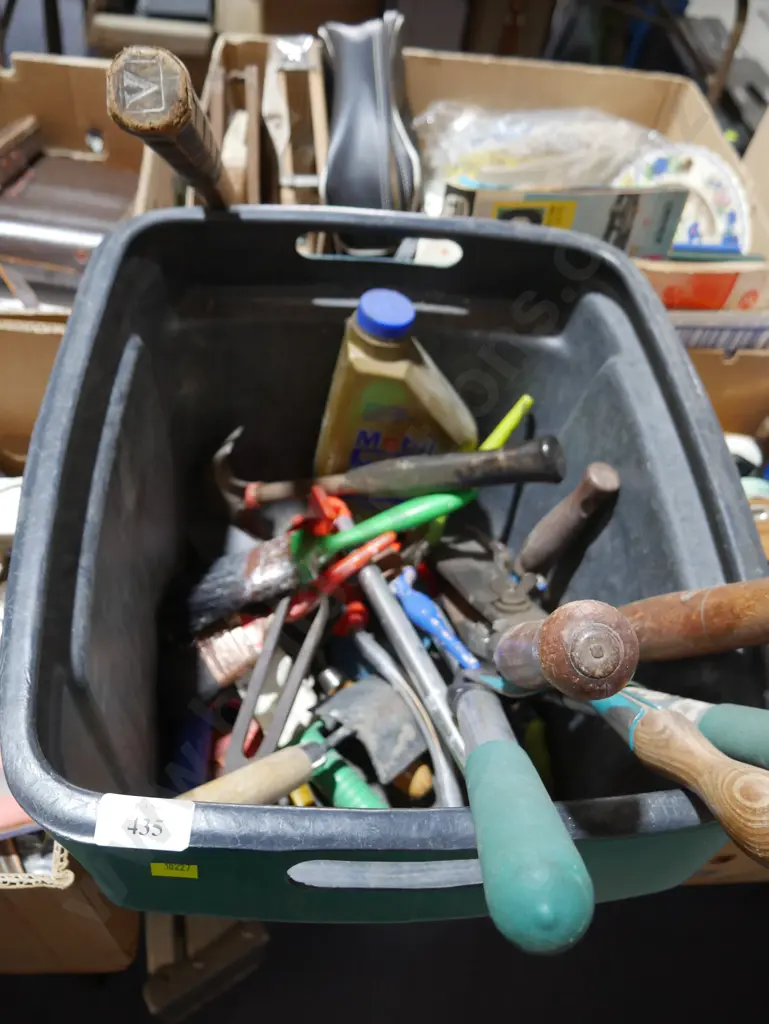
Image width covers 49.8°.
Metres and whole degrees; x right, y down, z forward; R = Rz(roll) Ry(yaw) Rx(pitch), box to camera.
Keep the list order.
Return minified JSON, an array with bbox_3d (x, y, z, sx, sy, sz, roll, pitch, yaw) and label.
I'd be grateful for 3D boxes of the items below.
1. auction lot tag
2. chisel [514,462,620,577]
[{"bbox_3d":[-0.100,0.130,0.346,0.038,0.002,0.021,6,78,-5],"label":"auction lot tag"},{"bbox_3d":[0.145,0.010,0.656,0.034,0.124,0.034,16,51,-6],"label":"chisel"}]

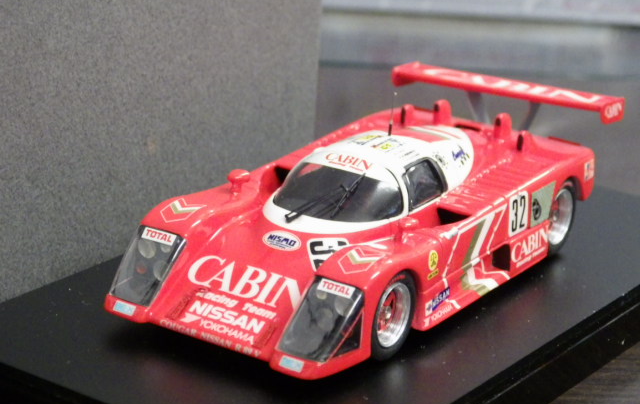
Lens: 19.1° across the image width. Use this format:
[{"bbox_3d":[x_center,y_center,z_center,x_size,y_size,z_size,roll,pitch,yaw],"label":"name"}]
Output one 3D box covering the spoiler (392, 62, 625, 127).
[{"bbox_3d":[0.037,-0.022,0.376,0.046,0.004,0.010,13,21,31],"label":"spoiler"}]

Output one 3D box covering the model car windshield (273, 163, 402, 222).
[{"bbox_3d":[0.002,-0.002,0.327,0.024,0.007,0.012,15,22,30],"label":"model car windshield"}]

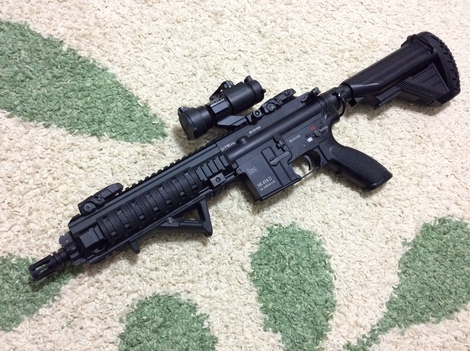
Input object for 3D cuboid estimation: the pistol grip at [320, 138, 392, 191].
[{"bbox_3d":[0.193,-0.019,0.720,0.131,0.036,0.058,36,71,-9],"label":"pistol grip"}]

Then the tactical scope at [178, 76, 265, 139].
[{"bbox_3d":[-0.015,-0.097,0.664,0.142,0.050,0.064,-31,90,-21],"label":"tactical scope"}]

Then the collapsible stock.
[{"bbox_3d":[0.290,-0.156,0.780,0.220,0.050,0.130,-31,90,-21],"label":"collapsible stock"}]

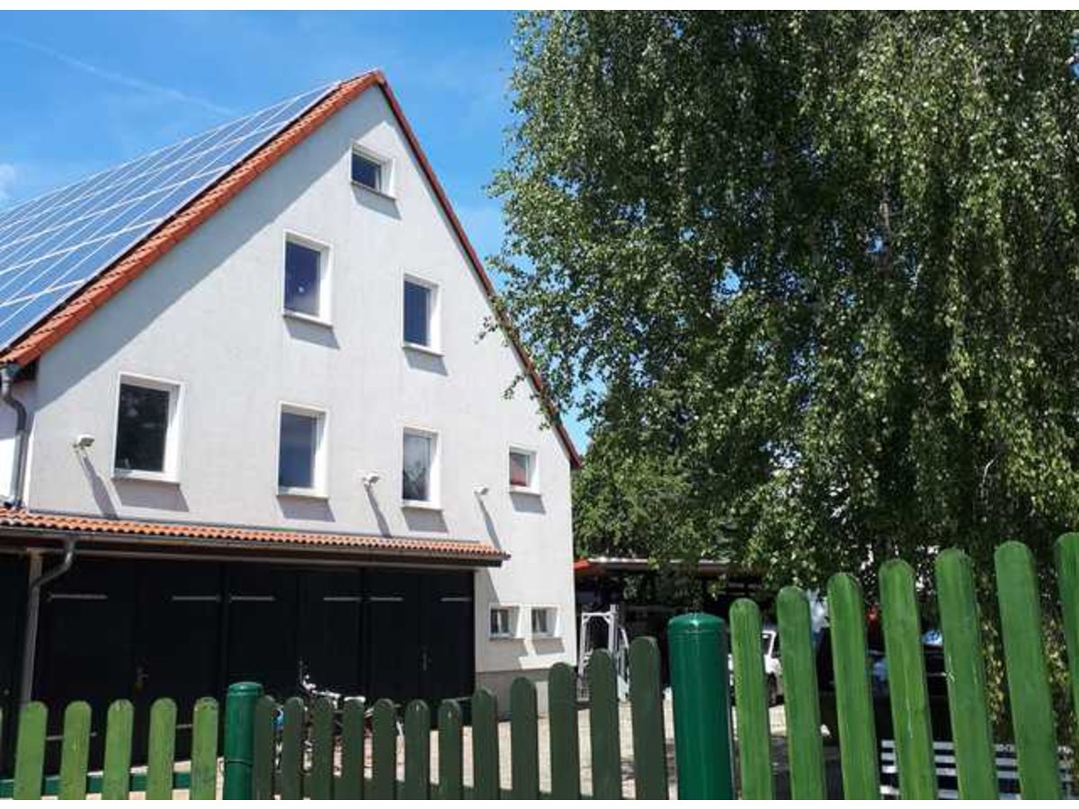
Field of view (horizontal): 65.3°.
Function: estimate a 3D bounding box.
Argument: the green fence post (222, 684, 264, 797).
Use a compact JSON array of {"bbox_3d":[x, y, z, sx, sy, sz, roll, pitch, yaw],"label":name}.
[{"bbox_3d":[-0.929,1.498,2.544,0.110,1.250,0.110,-8,-16,21],"label":"green fence post"}]

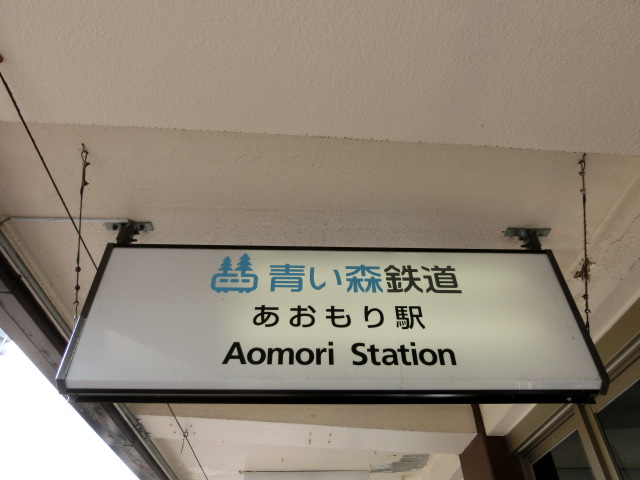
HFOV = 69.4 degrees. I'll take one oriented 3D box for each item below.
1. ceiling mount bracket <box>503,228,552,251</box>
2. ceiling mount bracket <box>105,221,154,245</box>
[{"bbox_3d":[0.943,0.020,2.051,0.200,0.138,0.058,1,-41,-2],"label":"ceiling mount bracket"},{"bbox_3d":[-0.837,-0.006,1.993,0.200,0.138,0.058,1,-41,-2],"label":"ceiling mount bracket"}]

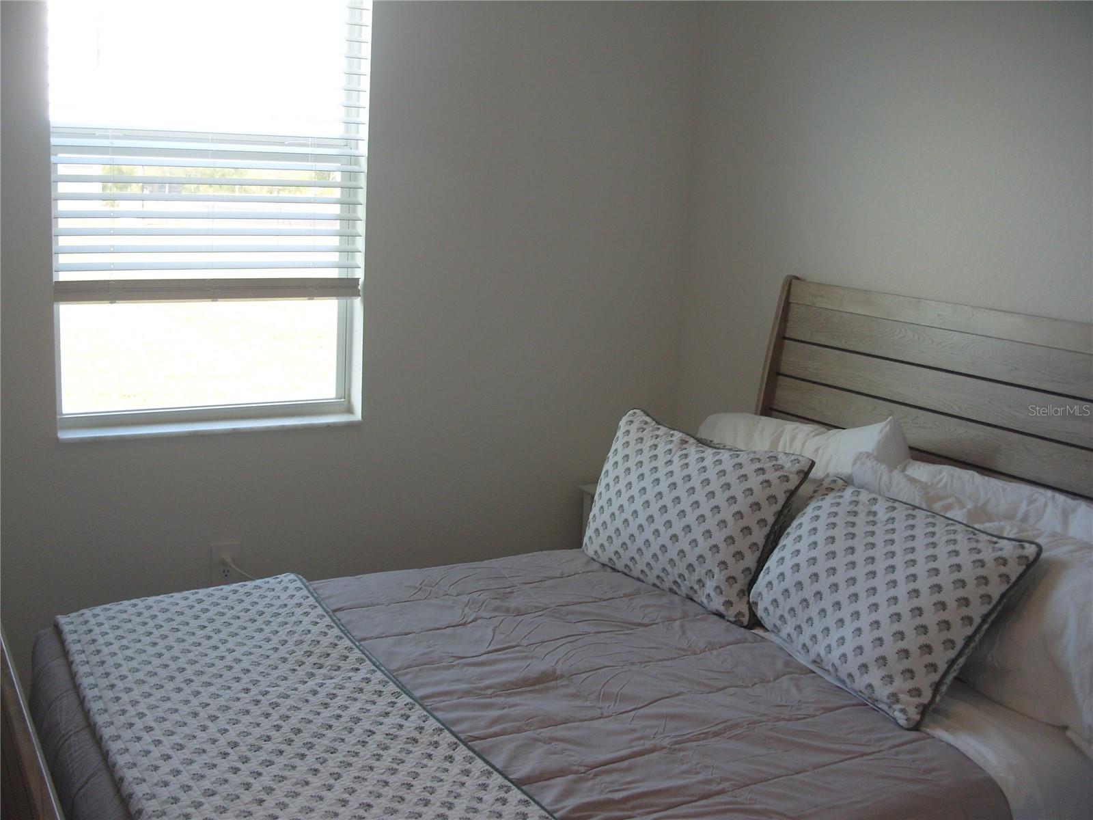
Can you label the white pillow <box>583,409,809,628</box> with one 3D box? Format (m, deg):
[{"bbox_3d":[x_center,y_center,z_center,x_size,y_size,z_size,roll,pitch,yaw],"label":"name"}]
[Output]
[{"bbox_3d":[0.357,0.245,2.766,0.160,0.420,0.630,27,-5,-36],"label":"white pillow"}]

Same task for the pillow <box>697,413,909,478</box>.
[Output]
[{"bbox_3d":[0.584,0.205,2.916,0.690,0.450,0.160,17,-27,51],"label":"pillow"}]

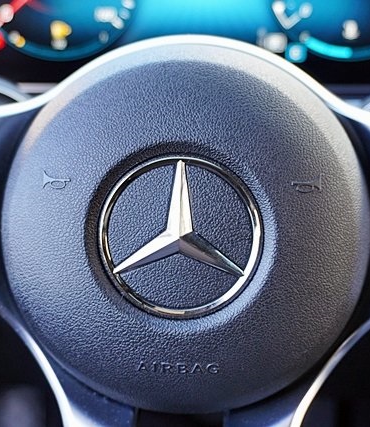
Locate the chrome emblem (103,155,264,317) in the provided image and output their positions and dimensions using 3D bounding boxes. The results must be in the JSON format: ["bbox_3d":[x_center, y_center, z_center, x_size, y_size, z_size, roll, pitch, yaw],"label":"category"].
[{"bbox_3d":[-0.001,0.008,0.258,0.056,0.056,0.007,1,-1,3],"label":"chrome emblem"}]

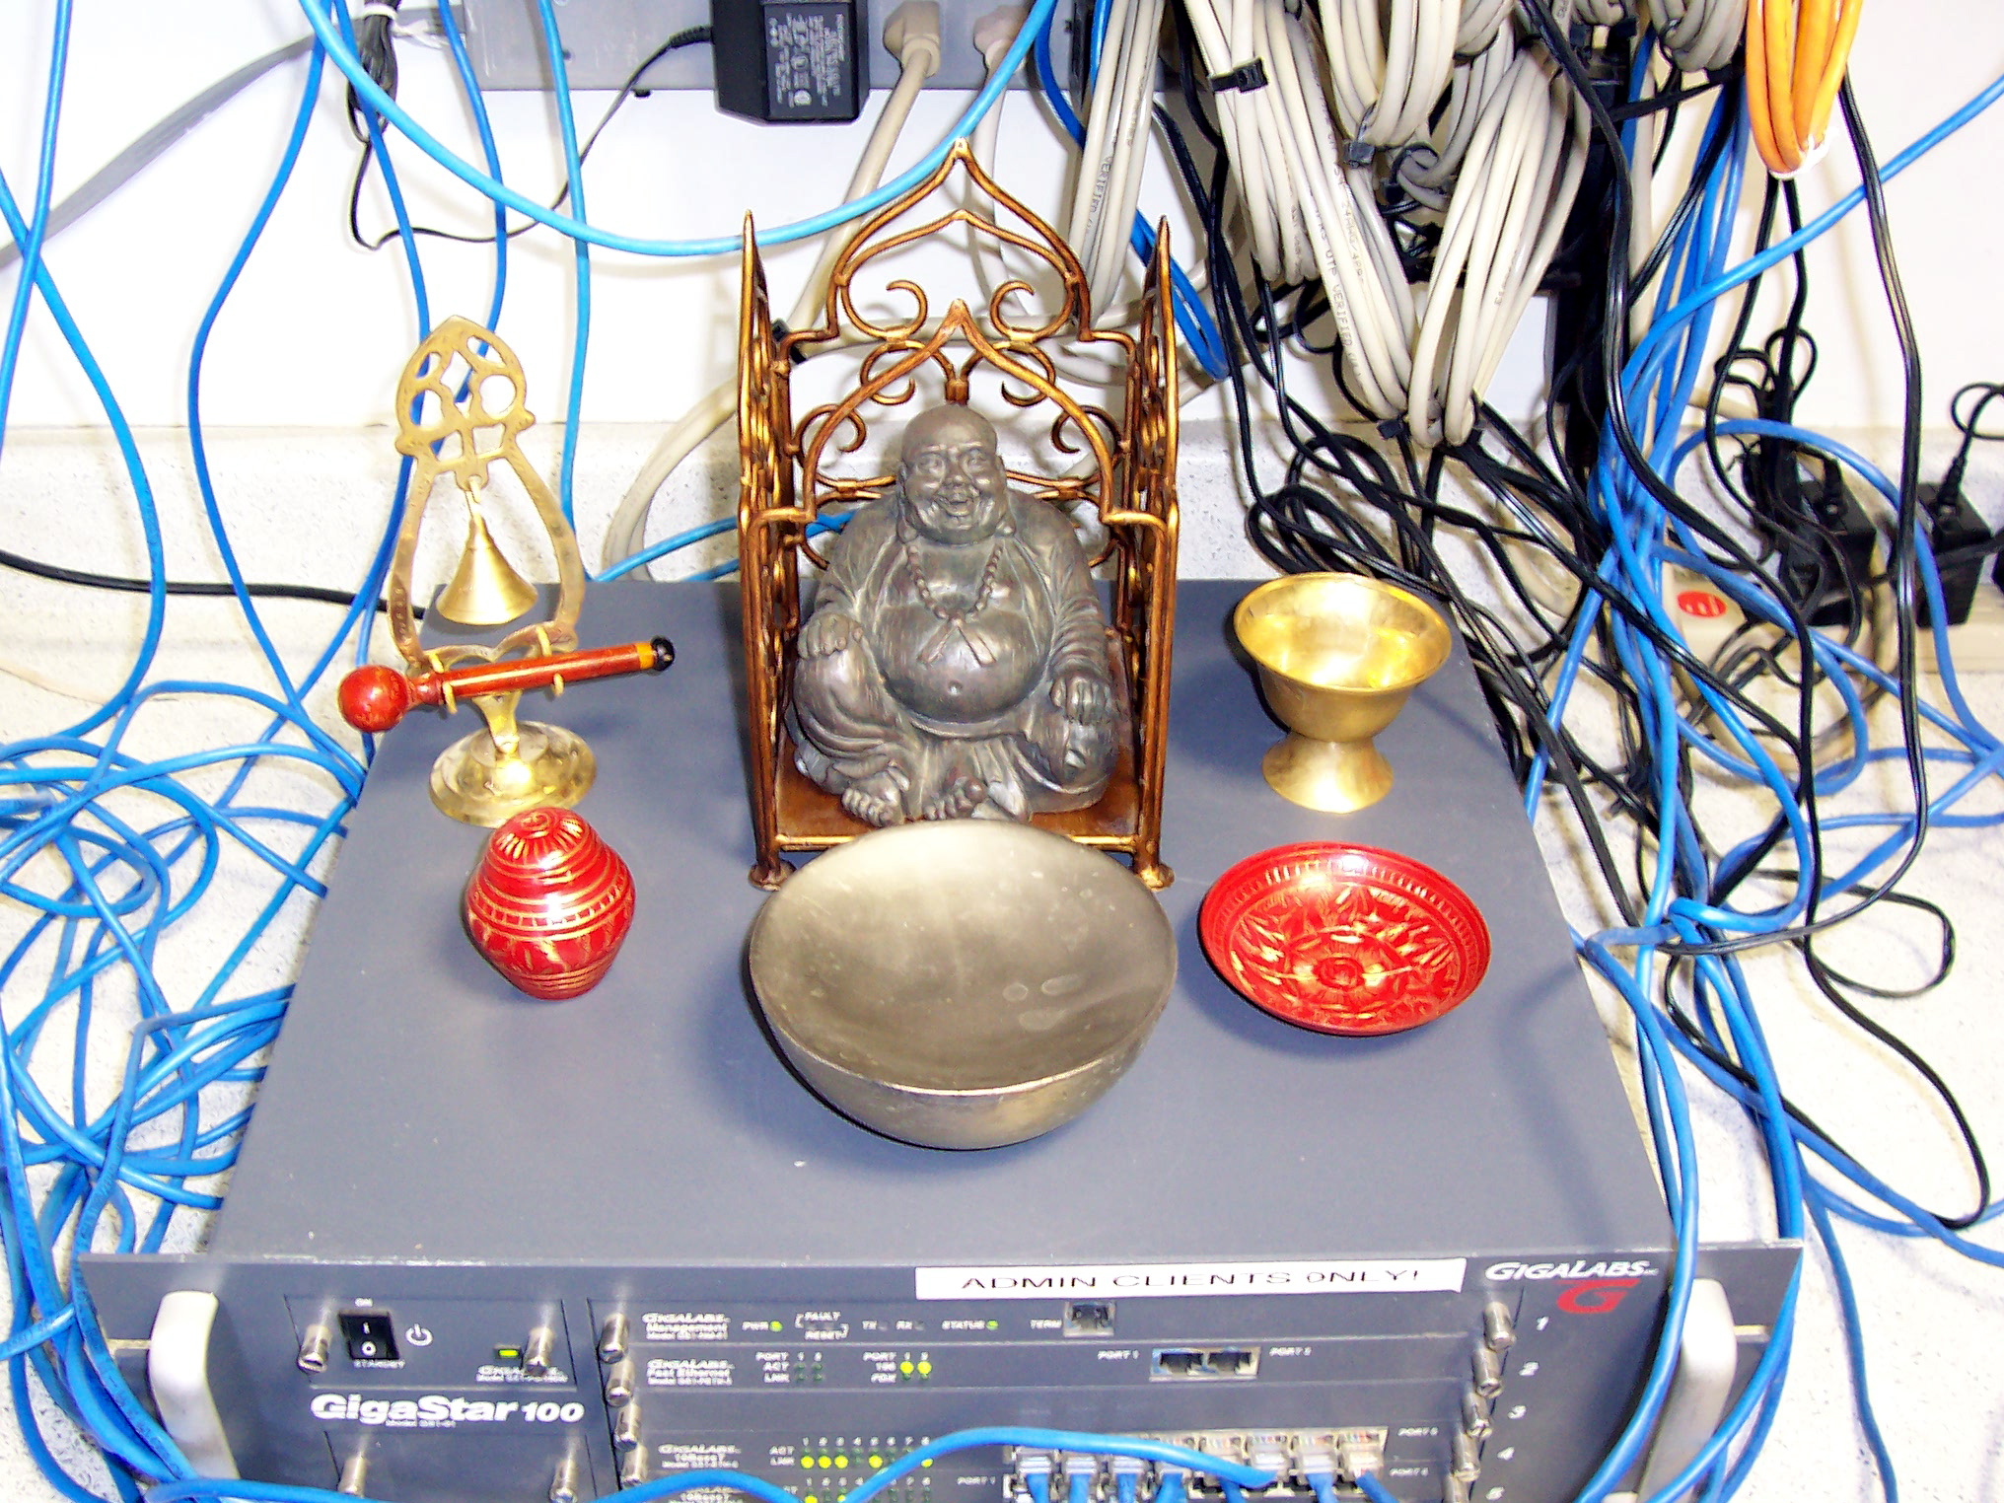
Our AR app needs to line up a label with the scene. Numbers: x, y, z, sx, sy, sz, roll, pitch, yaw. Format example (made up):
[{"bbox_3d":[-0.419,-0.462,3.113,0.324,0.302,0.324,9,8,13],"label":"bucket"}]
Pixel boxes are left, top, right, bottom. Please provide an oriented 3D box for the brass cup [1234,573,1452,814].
[{"bbox_3d":[0.118,-0.017,0.760,0.073,0.062,0.073,1,37,0],"label":"brass cup"}]

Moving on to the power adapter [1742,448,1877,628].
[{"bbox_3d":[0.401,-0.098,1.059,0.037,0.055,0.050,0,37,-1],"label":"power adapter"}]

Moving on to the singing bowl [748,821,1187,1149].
[{"bbox_3d":[-0.012,0.076,0.643,0.124,0.053,0.124,0,37,-1],"label":"singing bowl"}]

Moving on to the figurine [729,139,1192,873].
[{"bbox_3d":[-0.014,-0.078,0.712,0.142,0.214,0.136,0,37,-1],"label":"figurine"}]

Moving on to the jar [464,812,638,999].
[{"bbox_3d":[-0.142,0.046,0.676,0.053,0.058,0.053,0,37,-1],"label":"jar"}]

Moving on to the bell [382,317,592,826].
[{"bbox_3d":[-0.174,-0.061,0.714,0.069,0.182,0.059,-10,39,-13],"label":"bell"}]

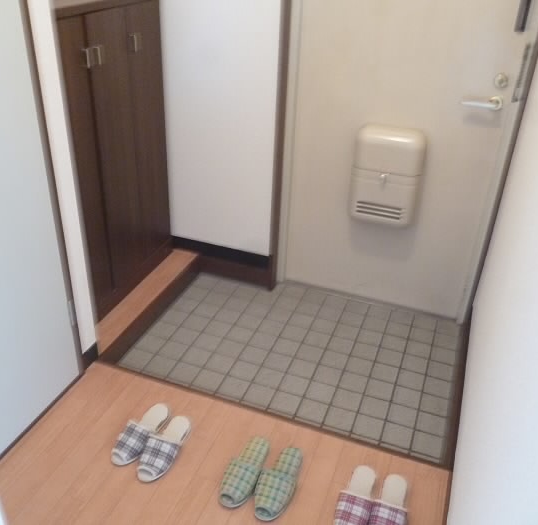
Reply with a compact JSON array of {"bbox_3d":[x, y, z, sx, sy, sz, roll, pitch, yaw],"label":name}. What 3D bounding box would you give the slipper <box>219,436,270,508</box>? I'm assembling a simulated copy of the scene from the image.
[{"bbox_3d":[-0.064,0.586,1.627,0.097,0.058,0.257,13,32,17],"label":"slipper"}]

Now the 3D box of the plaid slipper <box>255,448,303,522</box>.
[{"bbox_3d":[0.035,0.606,1.601,0.095,0.058,0.257,13,32,17],"label":"plaid slipper"}]

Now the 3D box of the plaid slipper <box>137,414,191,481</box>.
[{"bbox_3d":[-0.312,0.537,1.690,0.097,0.058,0.250,12,31,15],"label":"plaid slipper"}]

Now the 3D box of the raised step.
[{"bbox_3d":[-0.540,0.188,2.441,0.143,0.107,0.836,13,31,17],"label":"raised step"}]

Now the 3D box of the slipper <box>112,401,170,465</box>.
[{"bbox_3d":[-0.400,0.506,1.736,0.097,0.058,0.250,13,31,17],"label":"slipper"}]

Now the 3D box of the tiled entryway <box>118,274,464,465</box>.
[{"bbox_3d":[0.124,0.345,2.337,1.229,0.030,0.908,13,31,17],"label":"tiled entryway"}]

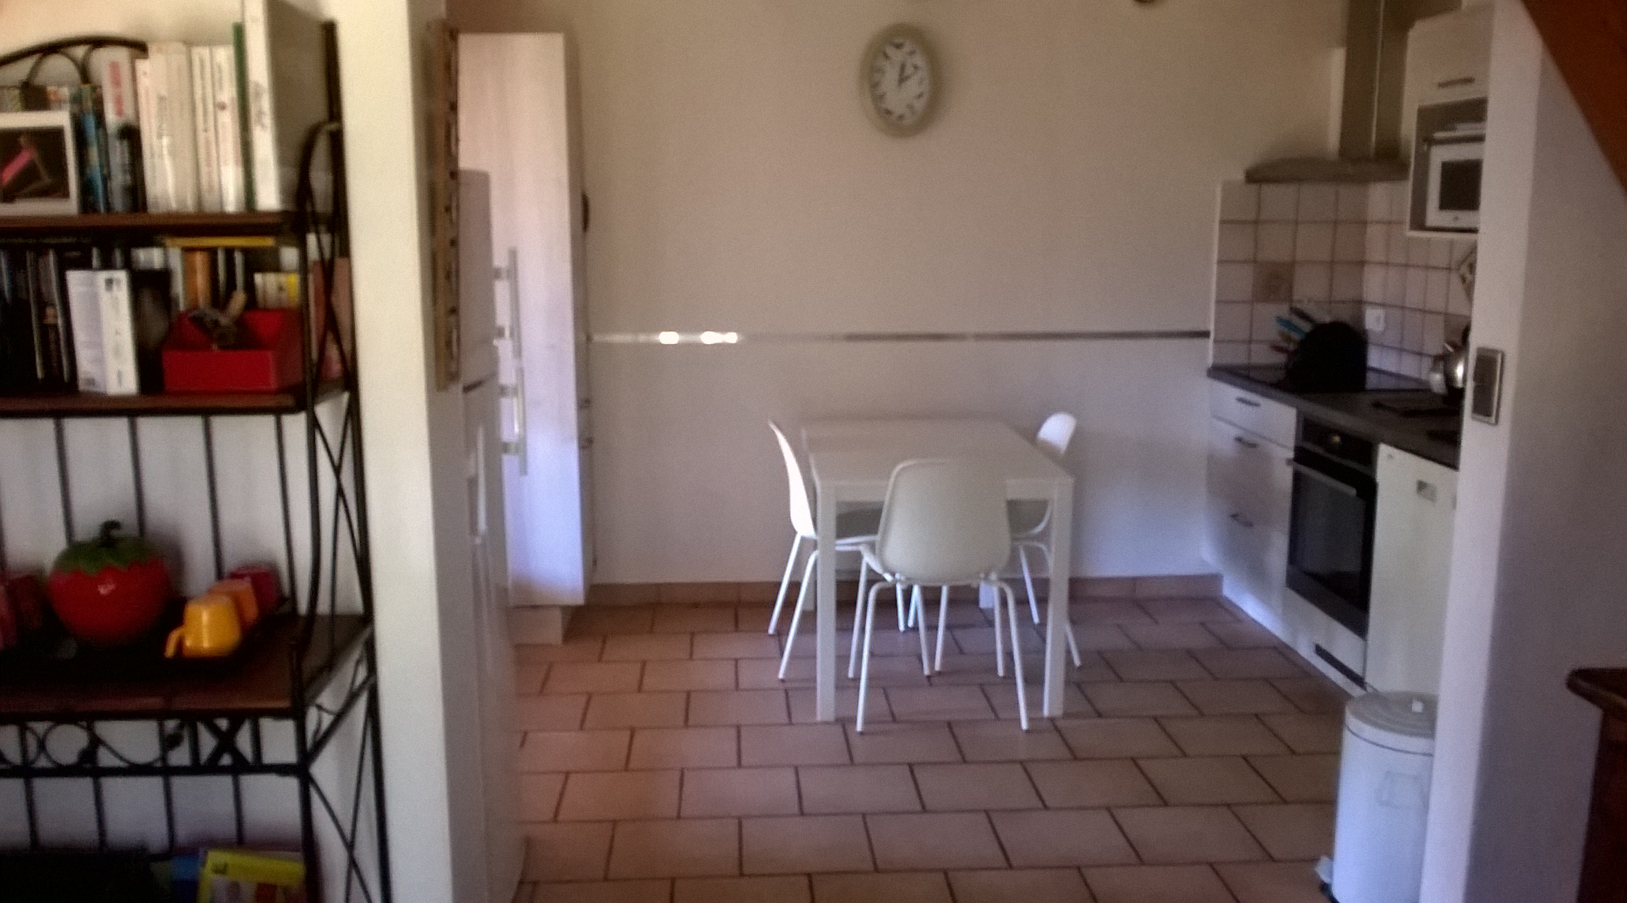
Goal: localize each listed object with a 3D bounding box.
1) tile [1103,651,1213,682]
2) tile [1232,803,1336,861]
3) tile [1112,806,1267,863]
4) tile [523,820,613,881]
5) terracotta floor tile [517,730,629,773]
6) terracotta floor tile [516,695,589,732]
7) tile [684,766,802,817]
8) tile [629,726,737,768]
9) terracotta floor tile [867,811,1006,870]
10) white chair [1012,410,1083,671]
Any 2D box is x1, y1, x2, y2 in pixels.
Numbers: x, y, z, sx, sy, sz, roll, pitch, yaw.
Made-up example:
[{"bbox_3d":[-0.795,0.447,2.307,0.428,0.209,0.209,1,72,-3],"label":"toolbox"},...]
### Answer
[{"bbox_3d":[1.161,0.730,4.522,0.305,0.012,0.301,-1,10,-3],"label":"tile"},{"bbox_3d":[1.244,0.949,3.333,0.309,0.012,0.304,-1,10,-3],"label":"tile"},{"bbox_3d":[0.925,0.946,3.293,0.305,0.012,0.305,-1,10,-3],"label":"tile"},{"bbox_3d":[-0.655,0.979,3.259,0.310,0.012,0.308,-1,10,-3],"label":"tile"},{"bbox_3d":[-0.692,0.872,3.878,0.310,0.012,0.308,-1,10,-3],"label":"terracotta floor tile"},{"bbox_3d":[-0.858,0.806,4.106,0.305,0.012,0.301,-1,10,-3],"label":"terracotta floor tile"},{"bbox_3d":[-0.192,0.905,3.536,0.305,0.012,0.301,-1,10,-3],"label":"tile"},{"bbox_3d":[-0.370,0.860,3.857,0.309,0.012,0.304,-1,10,-3],"label":"tile"},{"bbox_3d":[0.296,0.955,3.269,0.302,0.012,0.302,-1,10,-3],"label":"terracotta floor tile"},{"bbox_3d":[0.659,0.283,4.714,0.530,0.858,0.505,-1,10,-6],"label":"white chair"}]

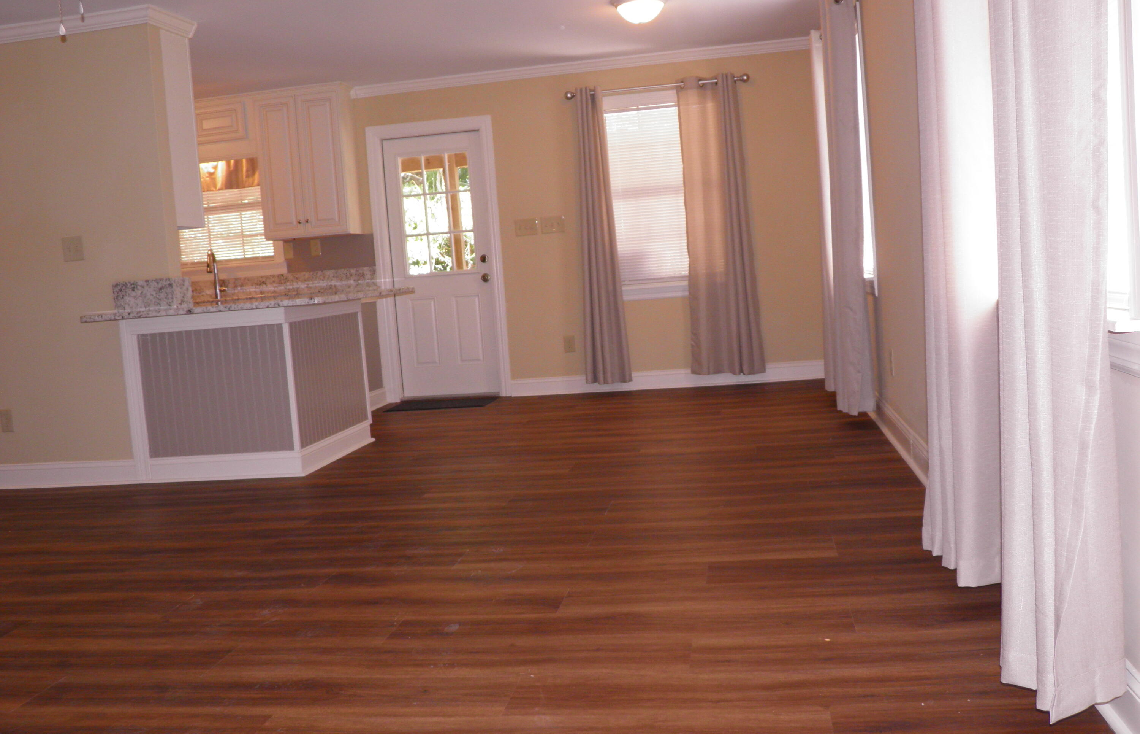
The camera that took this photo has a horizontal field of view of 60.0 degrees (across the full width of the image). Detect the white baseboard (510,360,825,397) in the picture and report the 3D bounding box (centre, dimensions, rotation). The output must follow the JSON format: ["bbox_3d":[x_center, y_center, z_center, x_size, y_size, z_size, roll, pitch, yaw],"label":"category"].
[{"bbox_3d":[0.760,0.093,7.407,2.475,0.135,0.022,-3,6,10],"label":"white baseboard"}]

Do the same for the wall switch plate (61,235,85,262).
[{"bbox_3d":[-2.591,-0.617,5.148,0.116,0.122,0.010,-3,6,10],"label":"wall switch plate"}]

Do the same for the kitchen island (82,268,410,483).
[{"bbox_3d":[-1.697,0.056,5.521,1.420,0.970,1.130,-4,6,10],"label":"kitchen island"}]

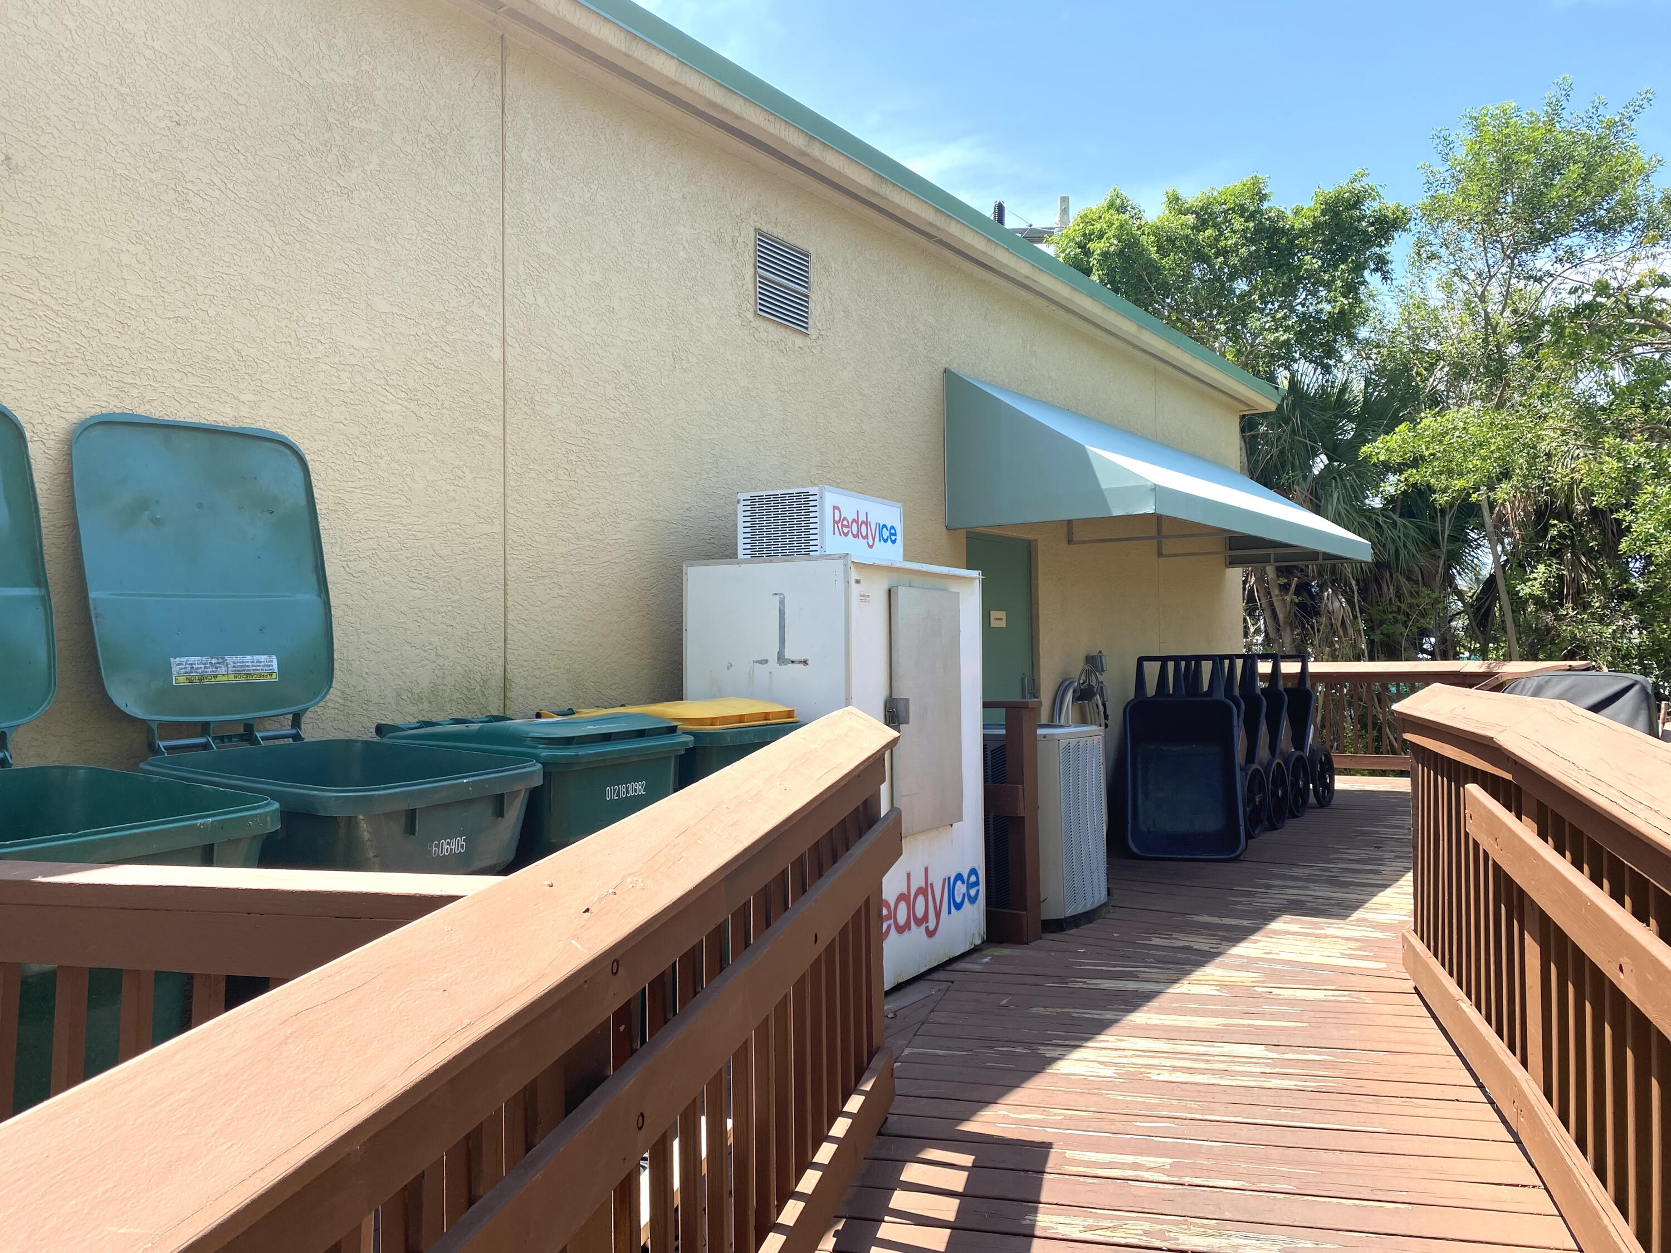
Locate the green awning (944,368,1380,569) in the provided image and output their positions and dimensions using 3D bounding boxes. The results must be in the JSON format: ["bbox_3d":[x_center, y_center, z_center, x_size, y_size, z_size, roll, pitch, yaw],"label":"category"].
[{"bbox_3d":[2.708,-1.038,9.287,1.254,0.935,5.480,-1,-1,34],"label":"green awning"}]

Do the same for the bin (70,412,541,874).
[{"bbox_3d":[-1.418,0.434,3.433,0.890,2.020,0.710,-1,-1,25],"label":"bin"}]

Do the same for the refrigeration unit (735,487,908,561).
[{"bbox_3d":[-0.060,-0.408,5.566,0.453,0.320,0.631,-1,-1,34],"label":"refrigeration unit"}]

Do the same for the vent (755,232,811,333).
[{"bbox_3d":[-0.252,-1.658,6.067,0.050,0.406,0.435,-1,-1,34],"label":"vent"}]

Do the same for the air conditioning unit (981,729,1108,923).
[{"bbox_3d":[0.878,0.982,6.409,0.800,0.955,0.800,-1,-1,34],"label":"air conditioning unit"}]

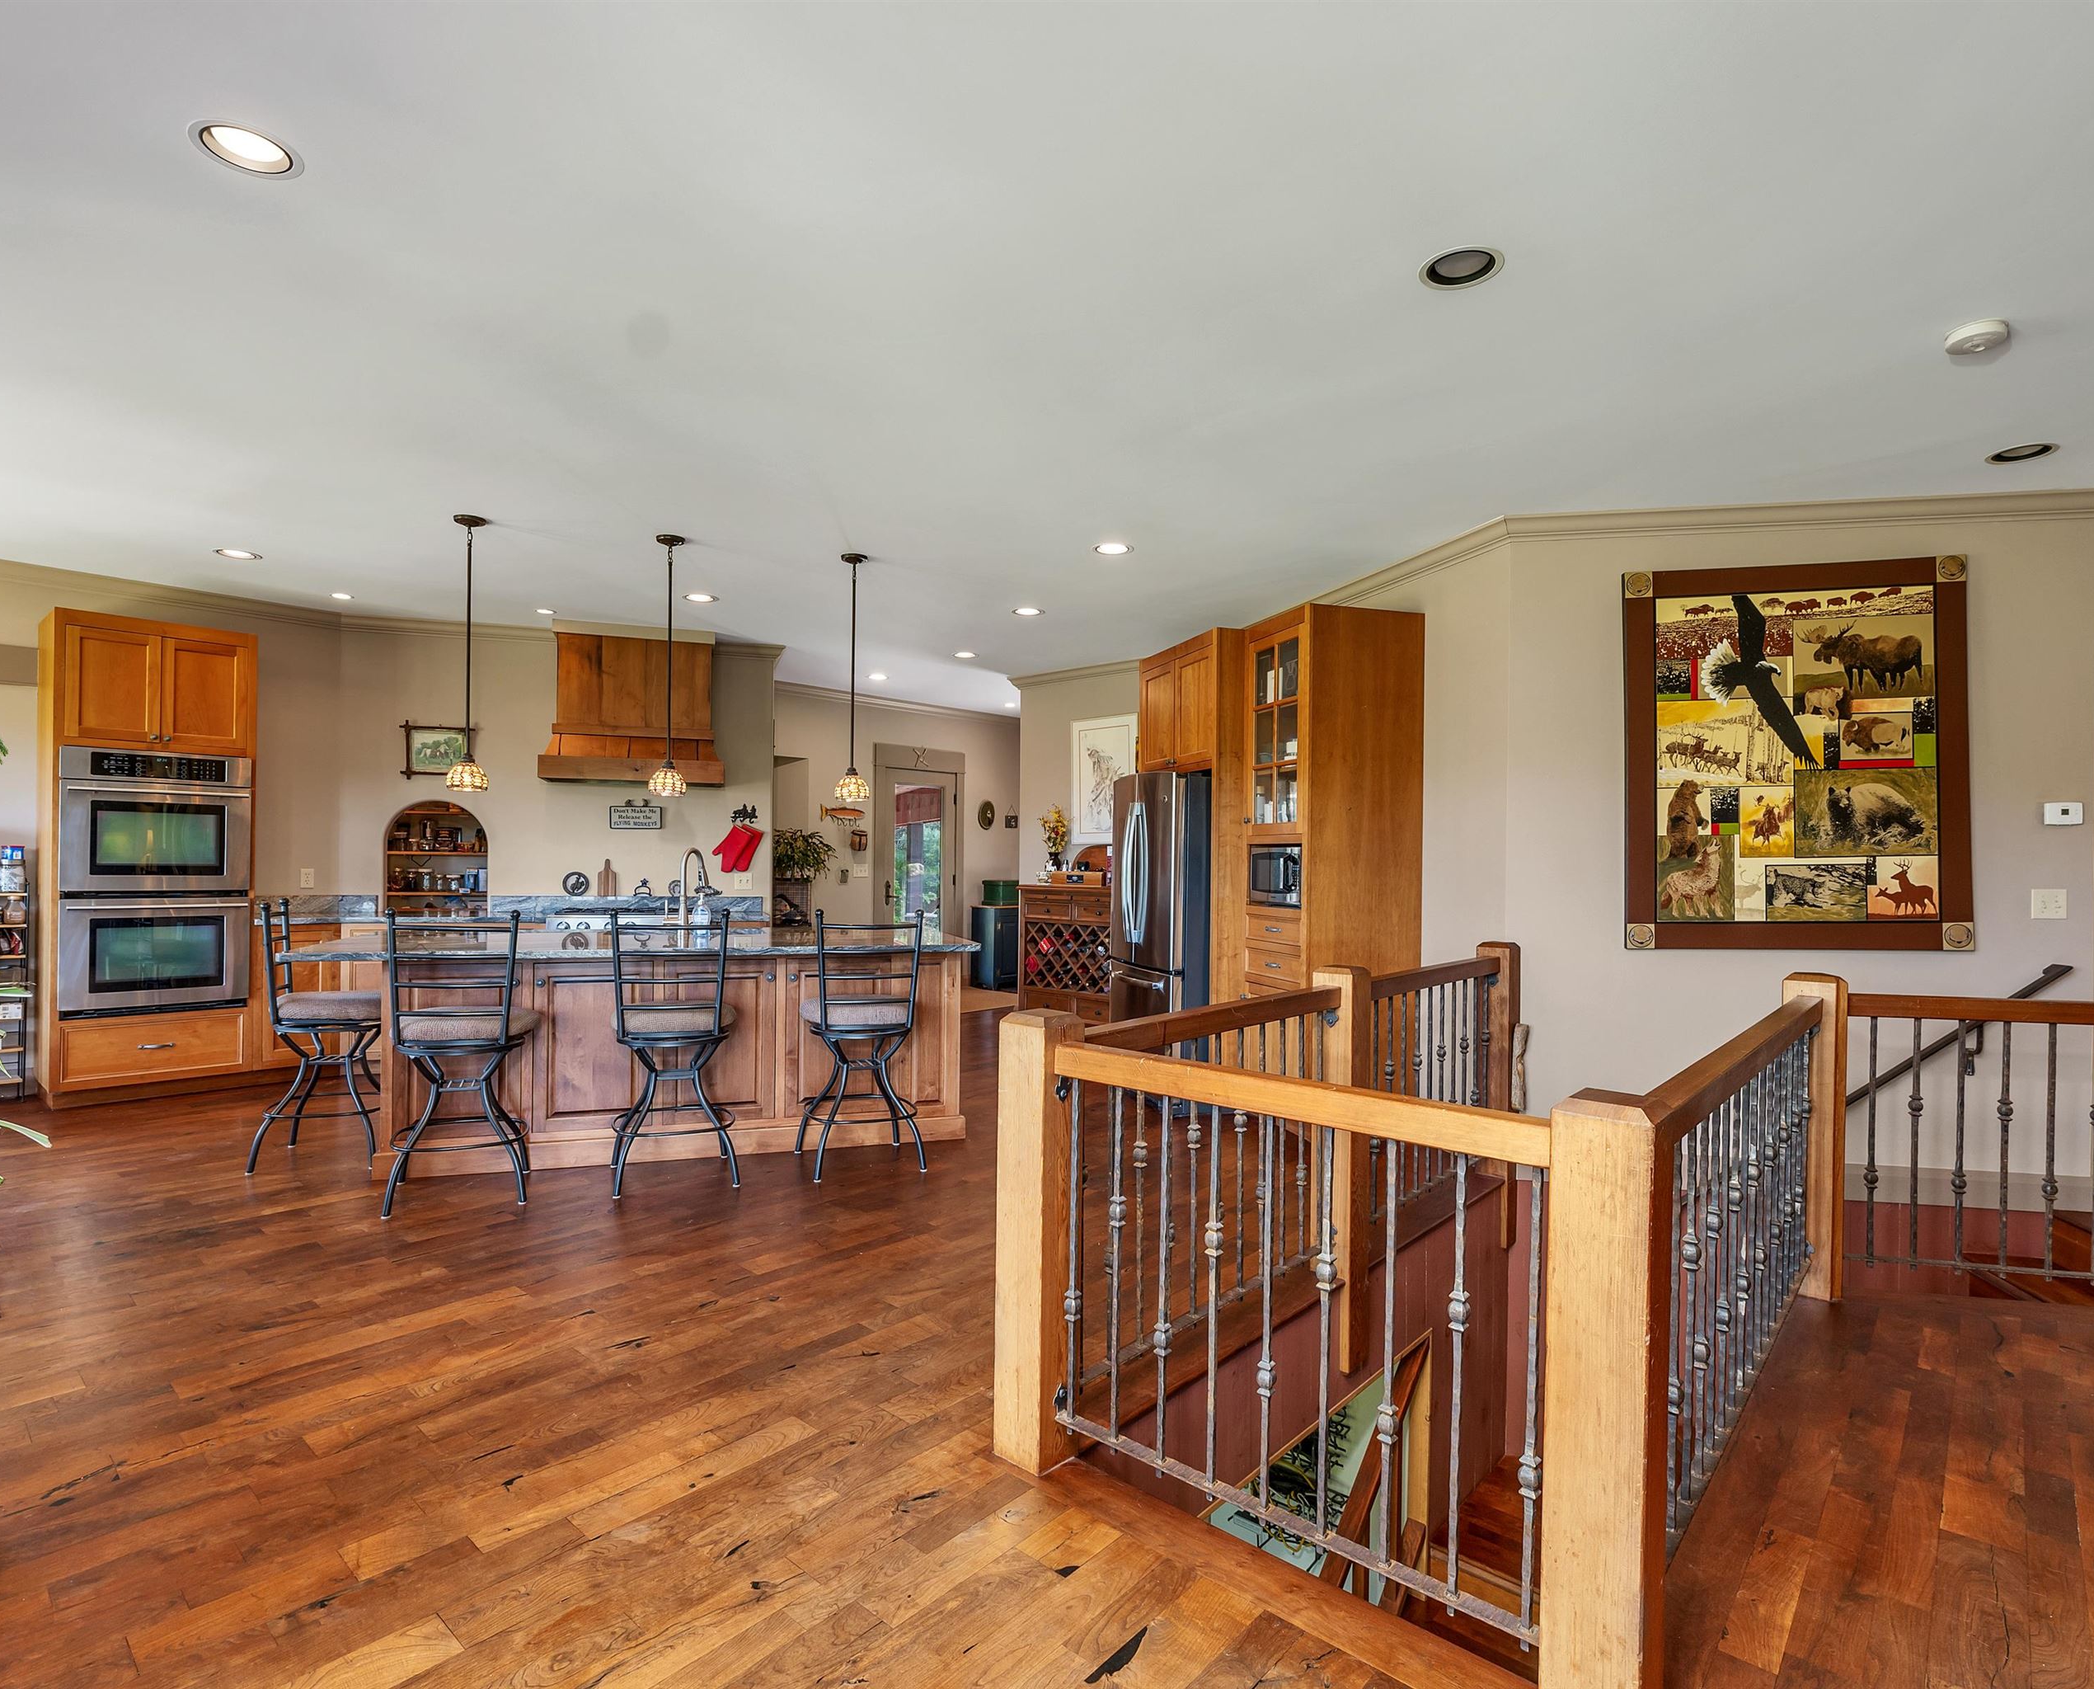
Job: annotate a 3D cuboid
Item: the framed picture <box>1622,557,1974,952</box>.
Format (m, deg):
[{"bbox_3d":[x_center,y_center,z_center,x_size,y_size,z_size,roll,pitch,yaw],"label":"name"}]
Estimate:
[{"bbox_3d":[3.210,-0.376,4.230,1.360,1.660,0.050,0,-2,7],"label":"framed picture"}]

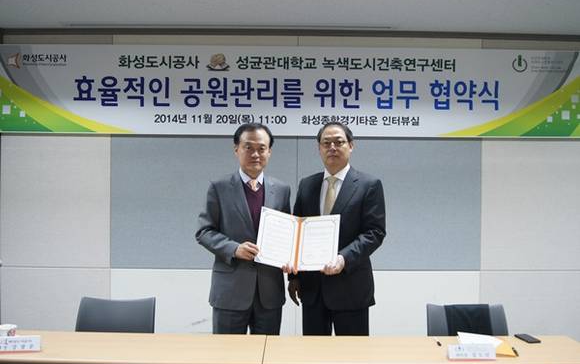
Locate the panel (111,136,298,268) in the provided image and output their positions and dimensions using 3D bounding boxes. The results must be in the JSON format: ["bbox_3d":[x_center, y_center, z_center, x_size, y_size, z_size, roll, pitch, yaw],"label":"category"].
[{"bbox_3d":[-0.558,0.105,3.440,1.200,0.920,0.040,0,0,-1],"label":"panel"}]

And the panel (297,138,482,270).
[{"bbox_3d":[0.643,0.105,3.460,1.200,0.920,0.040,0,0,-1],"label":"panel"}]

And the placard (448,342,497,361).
[{"bbox_3d":[0.763,0.713,2.220,0.200,0.065,0.055,0,0,0],"label":"placard"}]

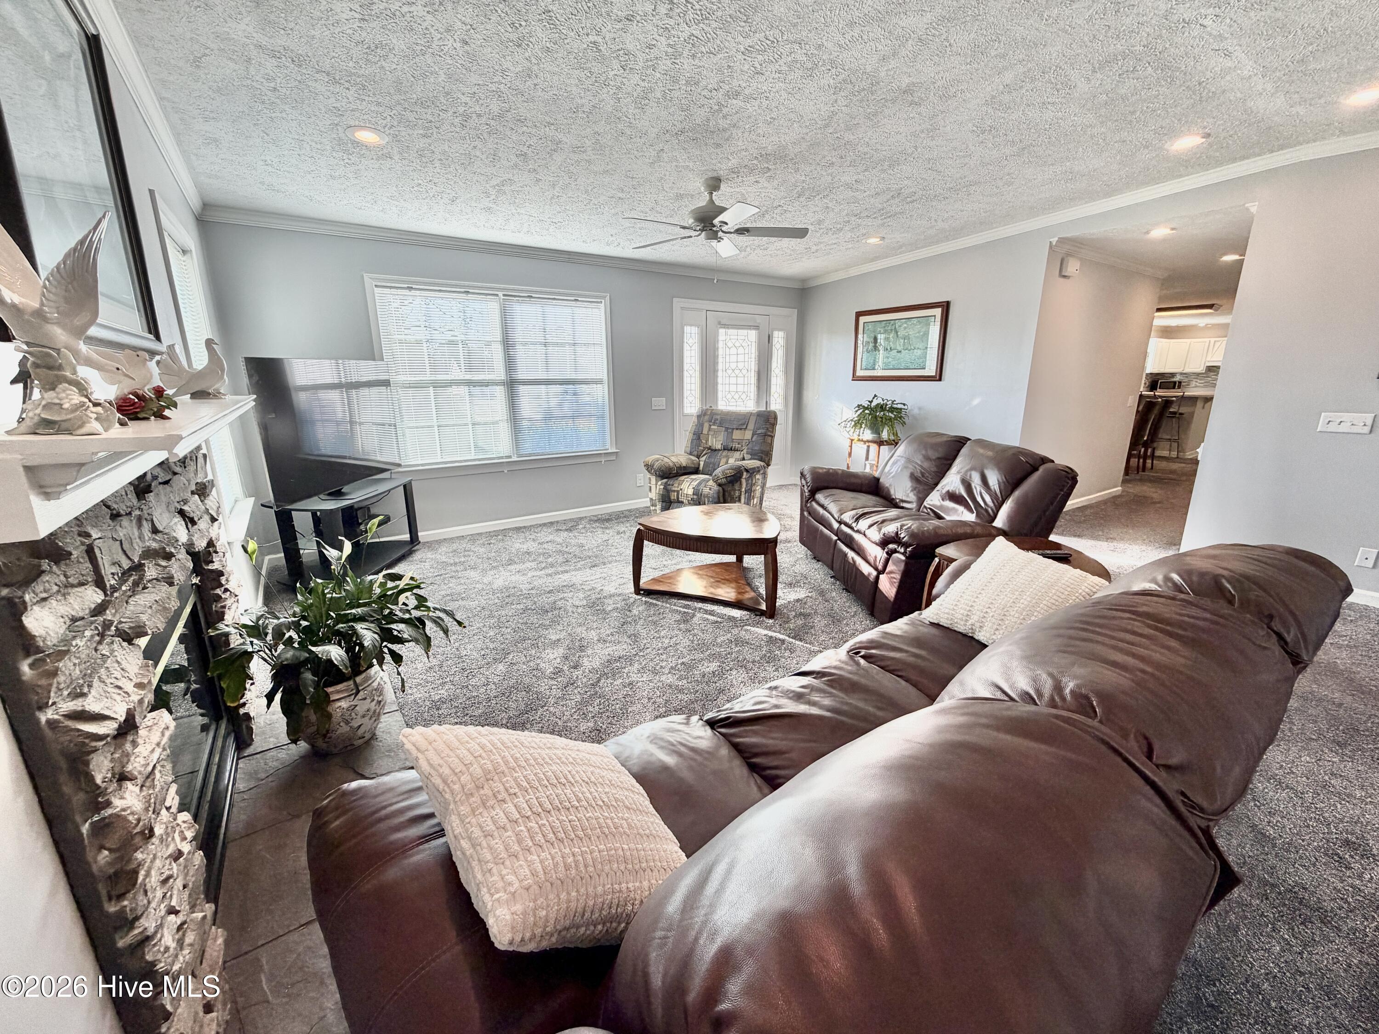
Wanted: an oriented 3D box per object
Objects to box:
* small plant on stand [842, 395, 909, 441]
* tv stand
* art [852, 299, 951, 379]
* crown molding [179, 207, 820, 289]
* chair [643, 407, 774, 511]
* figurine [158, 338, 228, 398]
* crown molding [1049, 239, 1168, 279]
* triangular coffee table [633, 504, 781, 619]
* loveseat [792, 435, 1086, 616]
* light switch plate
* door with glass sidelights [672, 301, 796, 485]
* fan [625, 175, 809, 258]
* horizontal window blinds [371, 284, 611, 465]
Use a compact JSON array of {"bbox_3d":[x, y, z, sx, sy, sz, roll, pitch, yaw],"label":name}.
[{"bbox_3d":[1.895,-1.009,5.690,0.620,0.450,0.640,-10,18,-34],"label":"small plant on stand"},{"bbox_3d":[-2.467,0.118,3.984,0.550,0.585,1.090,-1,14,-1],"label":"tv stand"},{"bbox_3d":[2.131,-1.778,5.757,0.030,0.735,1.080,-10,18,-34],"label":"art"},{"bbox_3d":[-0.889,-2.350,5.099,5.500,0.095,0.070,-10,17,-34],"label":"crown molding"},{"bbox_3d":[0.229,-0.440,5.195,0.940,1.040,0.920,8,16,29],"label":"chair"},{"bbox_3d":[-1.582,-0.471,1.784,0.110,0.180,0.170,9,17,34],"label":"figurine"},{"bbox_3d":[4.072,-2.430,5.267,2.780,0.100,0.080,-10,18,-34],"label":"crown molding"},{"bbox_3d":[0.204,0.273,3.544,0.930,0.475,0.880,-10,17,-34],"label":"triangular coffee table"},{"bbox_3d":[1.489,-0.043,3.777,0.980,0.940,1.610,-2,15,-7],"label":"loveseat"},{"bbox_3d":[3.993,-0.568,3.391,0.012,0.115,0.212,-10,18,-34],"label":"light switch plate"},{"bbox_3d":[0.555,-1.330,6.470,1.780,2.130,0.110,-10,17,-34],"label":"door with glass sidelights"},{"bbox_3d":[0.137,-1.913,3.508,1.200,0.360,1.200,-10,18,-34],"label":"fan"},{"bbox_3d":[-1.576,-1.210,4.885,1.900,1.380,0.060,-10,18,-34],"label":"horizontal window blinds"}]

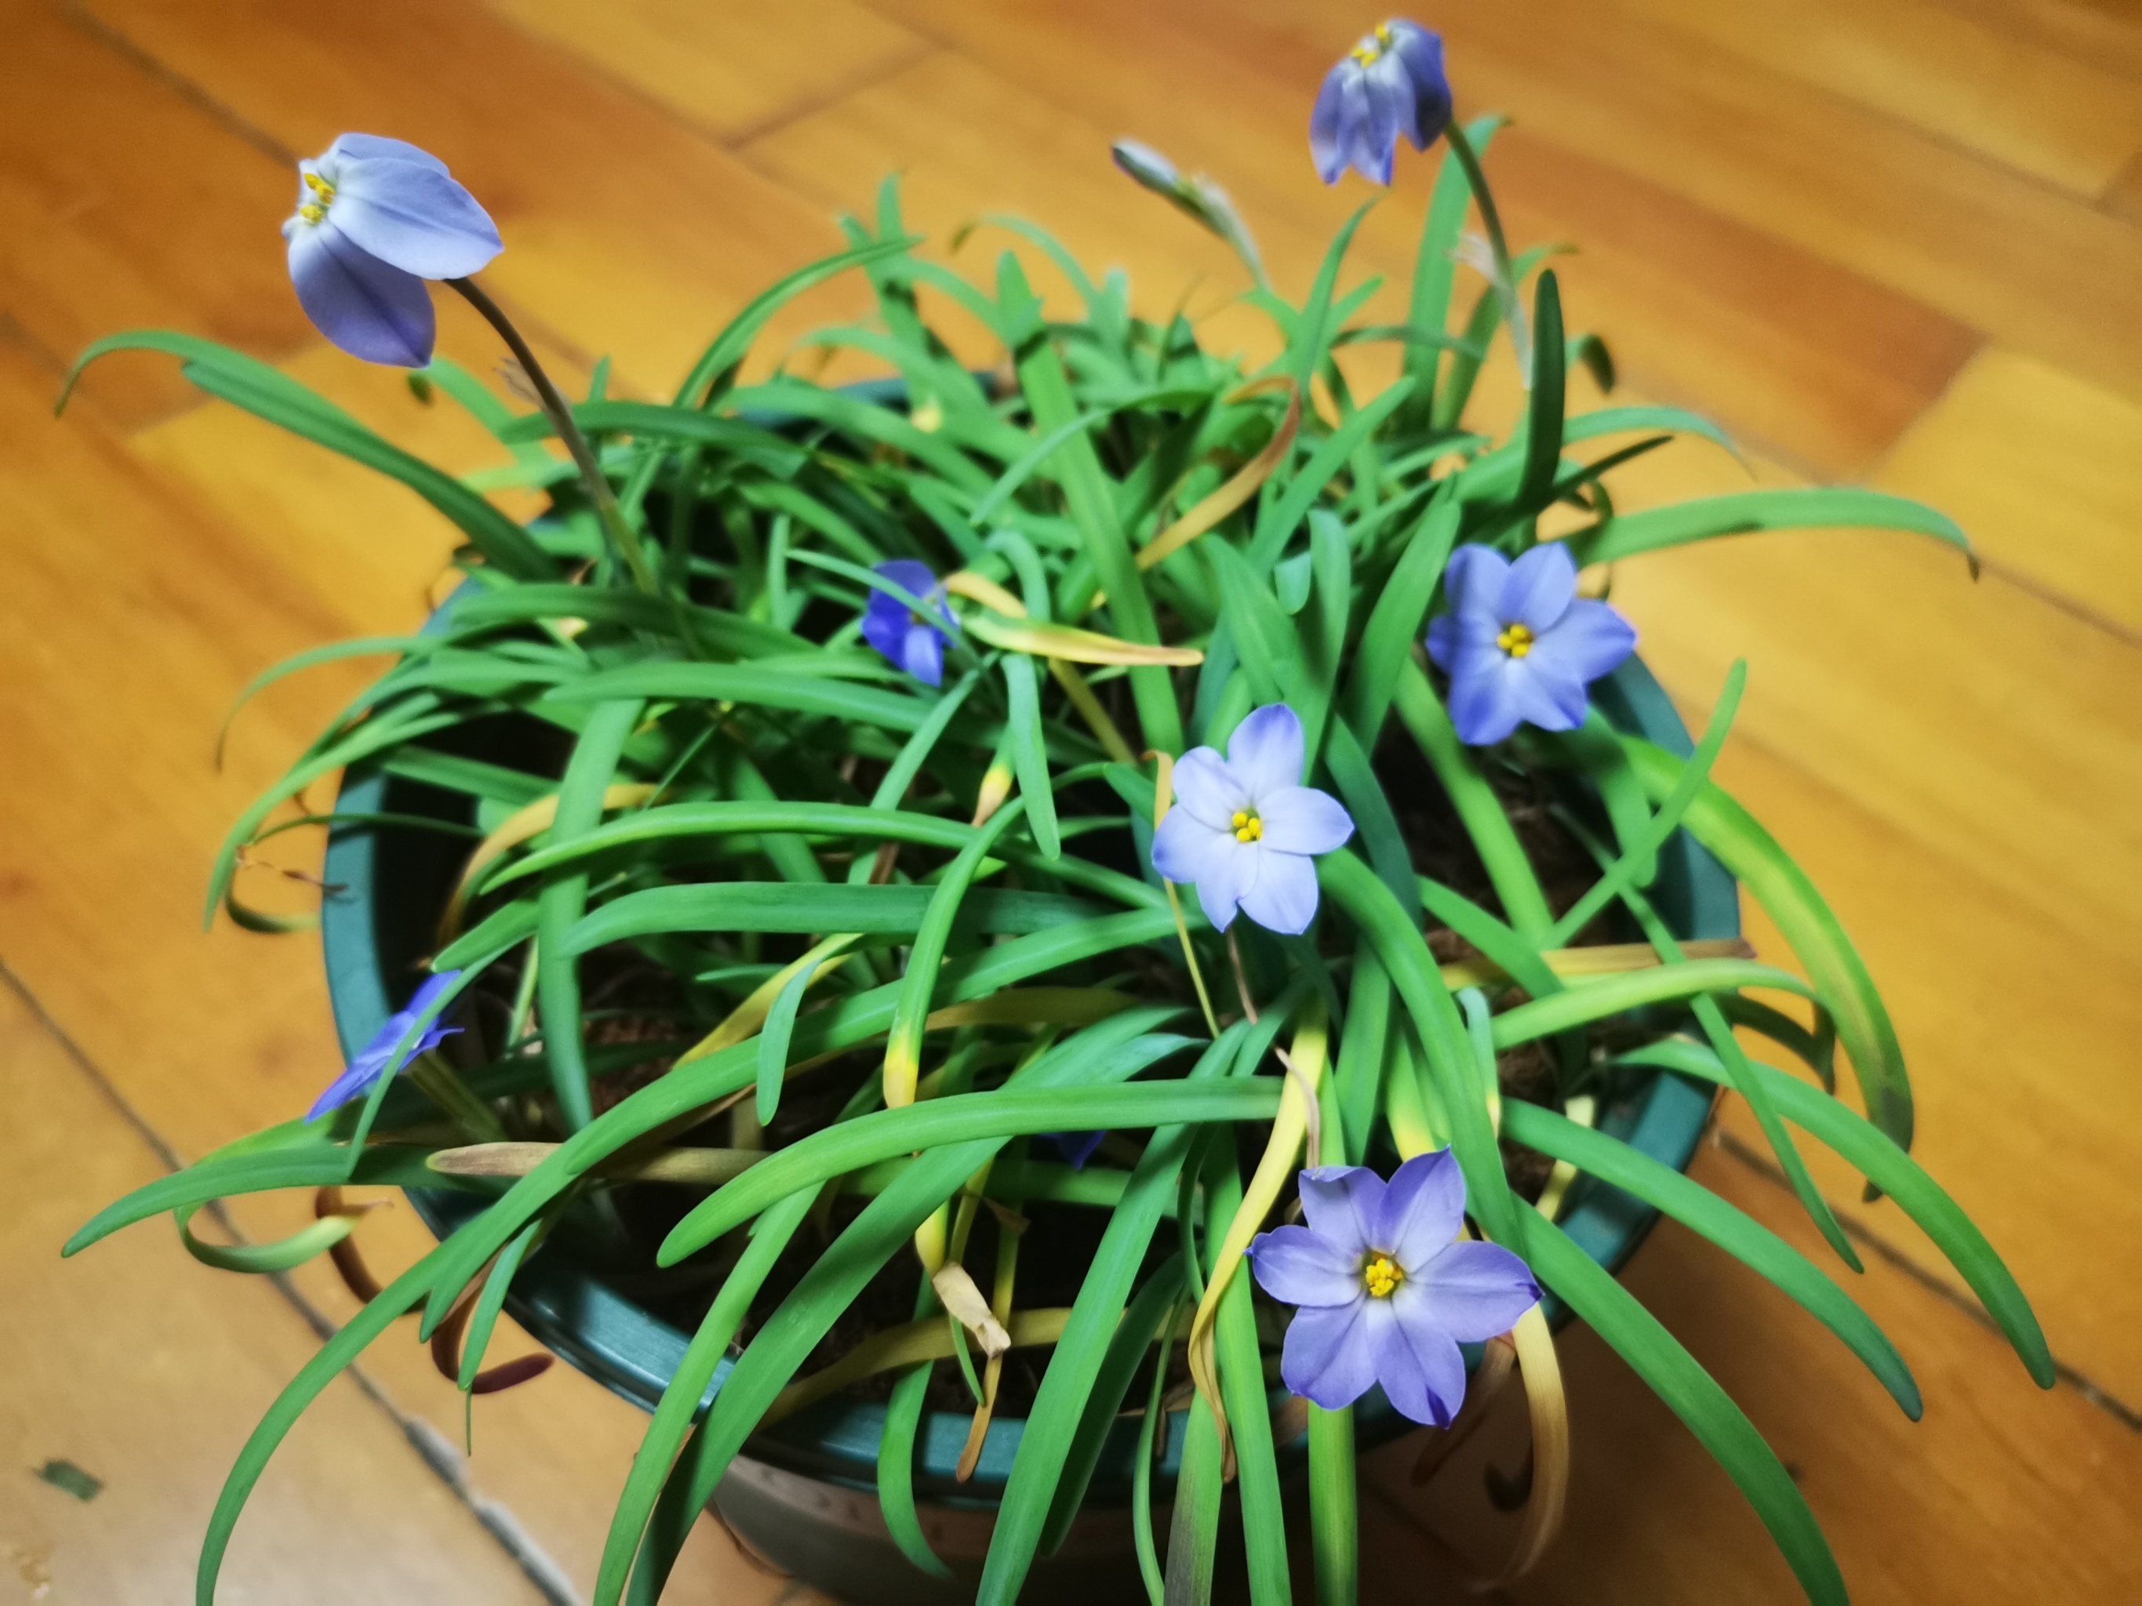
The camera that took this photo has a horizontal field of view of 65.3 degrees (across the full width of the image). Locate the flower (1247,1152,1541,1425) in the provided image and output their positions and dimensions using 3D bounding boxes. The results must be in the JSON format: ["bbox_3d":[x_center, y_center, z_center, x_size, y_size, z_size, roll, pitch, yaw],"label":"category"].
[{"bbox_3d":[0.040,0.060,0.207,0.036,0.013,0.035,0,73,8],"label":"flower"}]

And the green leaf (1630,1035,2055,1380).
[{"bbox_3d":[0.106,0.052,0.221,0.074,0.020,0.006,38,55,2],"label":"green leaf"}]

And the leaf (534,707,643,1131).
[{"bbox_3d":[-0.072,0.015,0.247,0.010,0.010,0.066,4,83,0],"label":"leaf"}]

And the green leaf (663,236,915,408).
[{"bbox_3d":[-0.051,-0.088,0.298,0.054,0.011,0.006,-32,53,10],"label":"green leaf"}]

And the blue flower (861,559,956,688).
[{"bbox_3d":[-0.030,-0.032,0.297,0.024,0.024,0.012,-27,18,-24],"label":"blue flower"}]

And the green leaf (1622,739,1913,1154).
[{"bbox_3d":[0.113,0.021,0.267,0.007,0.020,0.076,-28,77,-4],"label":"green leaf"}]

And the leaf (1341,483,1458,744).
[{"bbox_3d":[0.054,-0.031,0.272,0.008,0.043,0.009,21,7,14],"label":"leaf"}]

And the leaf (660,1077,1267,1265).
[{"bbox_3d":[-0.015,0.046,0.223,0.085,0.013,0.007,-14,35,-2],"label":"leaf"}]

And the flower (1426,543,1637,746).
[{"bbox_3d":[0.075,-0.025,0.274,0.034,0.014,0.033,20,94,13],"label":"flower"}]

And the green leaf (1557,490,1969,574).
[{"bbox_3d":[0.131,-0.047,0.296,0.088,0.018,0.006,-1,49,-18],"label":"green leaf"}]

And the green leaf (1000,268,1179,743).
[{"bbox_3d":[0.004,-0.056,0.299,0.009,0.012,0.096,-19,85,2],"label":"green leaf"}]

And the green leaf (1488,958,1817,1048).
[{"bbox_3d":[0.090,0.030,0.255,0.050,0.009,0.005,-9,45,2],"label":"green leaf"}]

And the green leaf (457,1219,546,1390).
[{"bbox_3d":[-0.079,0.070,0.229,0.003,0.030,0.004,31,19,6],"label":"green leaf"}]

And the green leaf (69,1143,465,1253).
[{"bbox_3d":[-0.107,0.051,0.216,0.054,0.012,0.006,-12,51,0],"label":"green leaf"}]

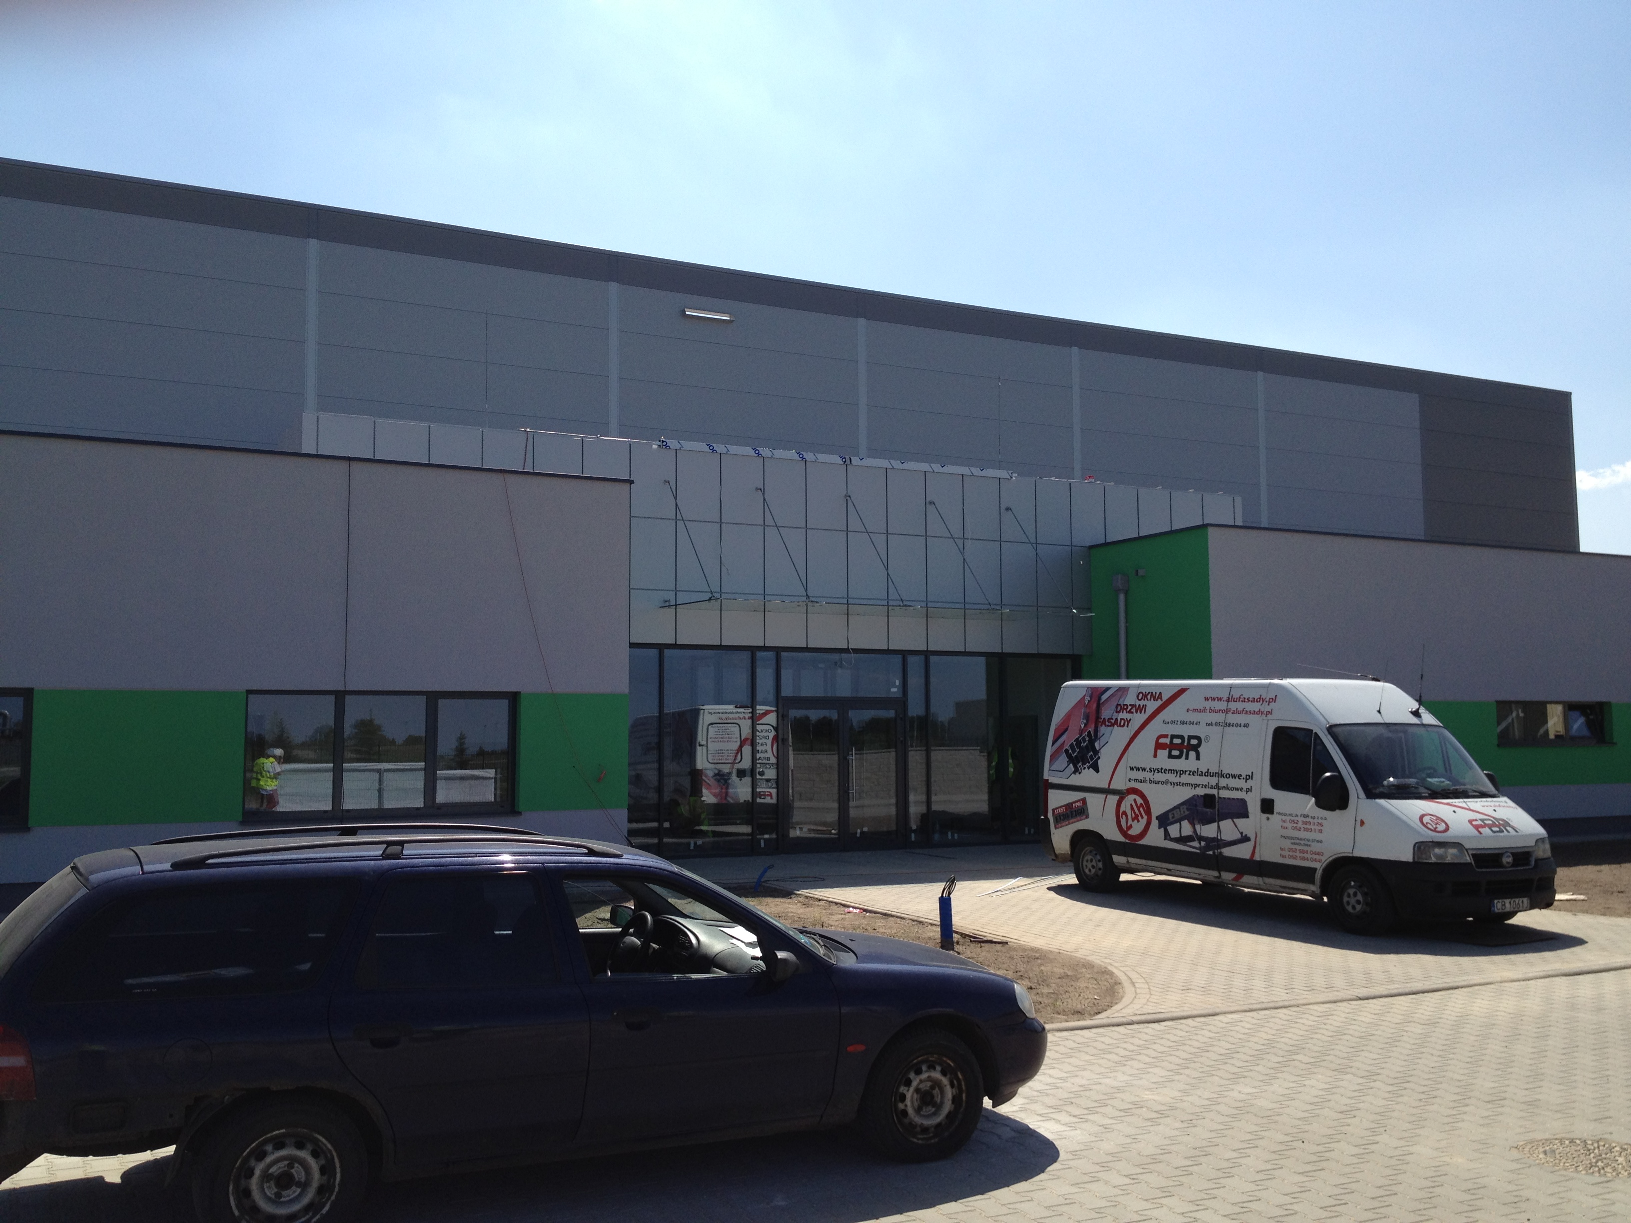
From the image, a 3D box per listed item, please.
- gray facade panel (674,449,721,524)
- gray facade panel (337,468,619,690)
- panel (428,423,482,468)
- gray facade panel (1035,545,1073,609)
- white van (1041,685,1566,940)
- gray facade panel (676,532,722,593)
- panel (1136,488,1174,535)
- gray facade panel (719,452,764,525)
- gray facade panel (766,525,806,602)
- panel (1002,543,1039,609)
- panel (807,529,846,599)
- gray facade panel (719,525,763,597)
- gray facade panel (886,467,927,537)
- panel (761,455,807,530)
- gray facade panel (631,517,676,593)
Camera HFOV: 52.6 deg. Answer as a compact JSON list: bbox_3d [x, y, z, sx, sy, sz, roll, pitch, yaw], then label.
[{"bbox_3d":[-1.625,-1.724,22.758,0.675,0.976,0.050,2,-5,-30],"label":"gray facade panel"},{"bbox_3d":[-3.566,-0.314,18.143,3.224,2.430,0.150,2,-5,-29],"label":"gray facade panel"},{"bbox_3d":[-4.598,-1.835,21.060,0.675,0.976,0.050,2,-5,-30],"label":"panel"},{"bbox_3d":[3.804,-0.556,26.298,0.690,0.990,0.050,2,-5,-30],"label":"gray facade panel"},{"bbox_3d":[4.880,1.900,17.430,2.050,2.450,5.600,2,-3,-31],"label":"white van"},{"bbox_3d":[-1.608,-0.748,22.553,0.673,0.959,0.080,2,-5,-29],"label":"gray facade panel"},{"bbox_3d":[5.452,-1.445,26.537,0.673,0.966,0.080,2,-5,-29],"label":"panel"},{"bbox_3d":[-1.046,-1.741,23.628,0.691,0.989,0.050,2,-5,-30],"label":"gray facade panel"},{"bbox_3d":[-0.429,-0.705,23.360,0.675,0.960,0.050,2,-5,-30],"label":"gray facade panel"},{"bbox_3d":[3.101,-0.573,25.161,0.673,0.959,0.080,2,-5,-29],"label":"panel"},{"bbox_3d":[0.170,-0.695,24.237,0.688,0.993,0.050,2,-5,-30],"label":"panel"},{"bbox_3d":[-1.043,-0.742,23.549,0.690,0.993,0.050,2,-5,-30],"label":"gray facade panel"},{"bbox_3d":[1.347,-1.613,24.456,0.675,0.976,0.050,2,-5,-30],"label":"gray facade panel"},{"bbox_3d":[-0.436,-1.680,23.437,0.675,0.976,0.050,2,-5,-30],"label":"panel"},{"bbox_3d":[-2.197,-0.770,22.227,0.673,0.959,0.080,2,-5,-29],"label":"gray facade panel"}]

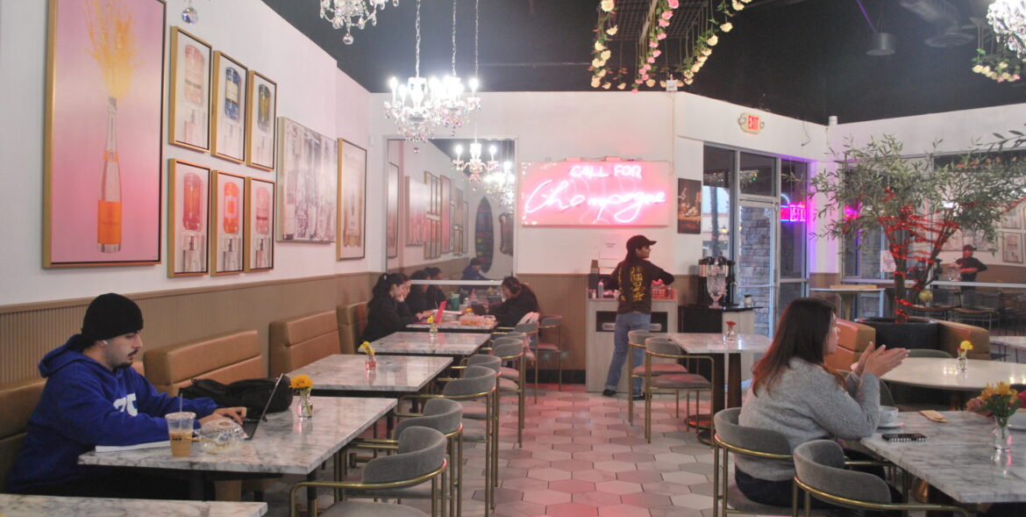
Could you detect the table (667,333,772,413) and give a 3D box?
[{"bbox_3d":[1.763,1.069,6.443,0.770,0.750,1.220,0,1,4],"label":"table"}]

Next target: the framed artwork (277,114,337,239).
[{"bbox_3d":[-1.760,-0.628,6.719,0.055,0.975,1.280,0,0,5],"label":"framed artwork"}]

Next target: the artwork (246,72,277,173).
[{"bbox_3d":[-1.812,-0.978,5.565,0.040,0.660,0.410,0,1,4],"label":"artwork"}]

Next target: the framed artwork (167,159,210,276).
[{"bbox_3d":[-1.898,-0.224,4.524,0.040,0.660,0.410,0,1,4],"label":"framed artwork"}]

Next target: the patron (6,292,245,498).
[{"bbox_3d":[-1.373,0.739,2.780,0.840,1.240,0.560,0,0,4],"label":"patron"}]

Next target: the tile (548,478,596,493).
[{"bbox_3d":[0.363,1.394,4.712,0.280,0.010,0.324,0,0,4],"label":"tile"}]

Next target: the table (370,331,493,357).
[{"bbox_3d":[-0.621,0.991,5.761,0.780,0.750,1.160,1,0,4],"label":"table"}]

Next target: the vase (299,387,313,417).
[{"bbox_3d":[-0.820,0.569,3.047,0.054,0.108,0.054,0,0,4],"label":"vase"}]

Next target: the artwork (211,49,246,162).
[{"bbox_3d":[-1.718,-0.901,4.685,0.040,0.620,0.410,1,0,4],"label":"artwork"}]

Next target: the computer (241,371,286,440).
[{"bbox_3d":[-1.042,0.559,2.965,0.310,0.200,0.330,0,0,-12],"label":"computer"}]

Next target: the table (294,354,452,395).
[{"bbox_3d":[-0.810,0.997,4.362,0.780,0.750,1.160,1,0,4],"label":"table"}]

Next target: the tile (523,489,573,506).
[{"bbox_3d":[0.205,1.397,4.495,0.285,0.010,0.315,1,0,4],"label":"tile"}]

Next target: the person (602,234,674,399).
[{"bbox_3d":[1.248,0.581,7.676,0.680,1.610,0.450,0,0,10],"label":"person"}]

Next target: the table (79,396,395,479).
[{"bbox_3d":[-0.930,0.988,2.879,0.770,0.752,1.220,0,0,4],"label":"table"}]

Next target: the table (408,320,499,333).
[{"bbox_3d":[-0.580,1.038,8.158,0.820,0.750,1.200,0,1,4],"label":"table"}]

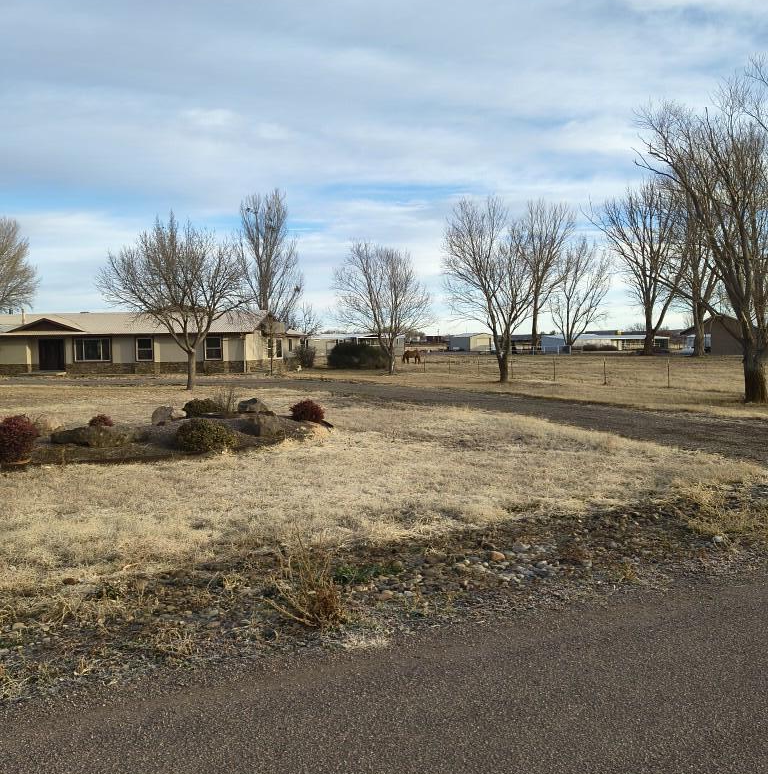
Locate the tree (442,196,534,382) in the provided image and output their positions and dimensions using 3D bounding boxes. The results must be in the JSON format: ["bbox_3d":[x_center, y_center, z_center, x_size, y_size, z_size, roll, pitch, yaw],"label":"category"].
[{"bbox_3d":[5.200,-4.894,36.800,4.490,9.270,4.260,0,3,8],"label":"tree"}]

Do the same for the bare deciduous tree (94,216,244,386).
[{"bbox_3d":[-9.052,-3.678,31.500,6.260,7.590,5.950,-2,3,-16],"label":"bare deciduous tree"}]

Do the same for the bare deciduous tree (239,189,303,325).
[{"bbox_3d":[-10.649,-10.247,70.000,5.940,16.900,5.640,-1,3,-8],"label":"bare deciduous tree"}]

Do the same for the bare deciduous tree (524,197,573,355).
[{"bbox_3d":[25.947,-17.562,117.000,8.530,24.210,8.530,0,3,13],"label":"bare deciduous tree"}]

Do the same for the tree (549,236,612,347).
[{"bbox_3d":[30.558,-14.501,115.000,9.750,18.120,9.270,0,3,15],"label":"tree"}]

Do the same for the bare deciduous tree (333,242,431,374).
[{"bbox_3d":[-0.164,-5.204,48.500,6.300,8.680,5.980,-1,3,0],"label":"bare deciduous tree"}]

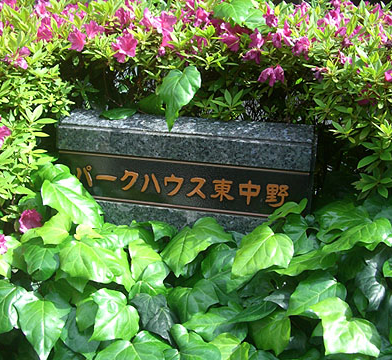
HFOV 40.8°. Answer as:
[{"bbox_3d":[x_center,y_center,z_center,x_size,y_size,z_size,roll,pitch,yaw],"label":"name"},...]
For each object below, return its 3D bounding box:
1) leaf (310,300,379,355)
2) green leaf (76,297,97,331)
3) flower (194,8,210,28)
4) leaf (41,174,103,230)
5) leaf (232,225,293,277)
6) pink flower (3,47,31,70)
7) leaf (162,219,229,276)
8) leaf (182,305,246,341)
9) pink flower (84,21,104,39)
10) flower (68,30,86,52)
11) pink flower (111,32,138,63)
[{"bbox_3d":[0.301,0.297,1.060,0.115,0.035,0.115,-15,53,-20],"label":"leaf"},{"bbox_3d":[-0.229,0.288,1.120,0.060,0.075,0.020,10,-22,11],"label":"green leaf"},{"bbox_3d":[0.020,-0.490,1.600,0.055,0.058,0.045,0,-18,0],"label":"flower"},{"bbox_3d":[-0.296,0.054,1.269,0.192,0.030,0.102,37,75,20],"label":"leaf"},{"bbox_3d":[0.146,0.167,1.143,0.110,0.030,0.161,42,64,17],"label":"leaf"},{"bbox_3d":[-0.474,-0.323,1.400,0.065,0.060,0.050,-11,14,-16],"label":"pink flower"},{"bbox_3d":[0.002,0.154,1.200,0.146,0.035,0.160,11,54,8],"label":"leaf"},{"bbox_3d":[0.042,0.327,1.200,0.140,0.030,0.090,-2,53,2],"label":"leaf"},{"bbox_3d":[-0.281,-0.417,1.460,0.056,0.052,0.045,0,3,-6],"label":"pink flower"},{"bbox_3d":[-0.318,-0.376,1.420,0.058,0.062,0.050,-5,8,-21],"label":"flower"},{"bbox_3d":[-0.194,-0.360,1.430,0.068,0.070,0.050,0,0,-6],"label":"pink flower"}]

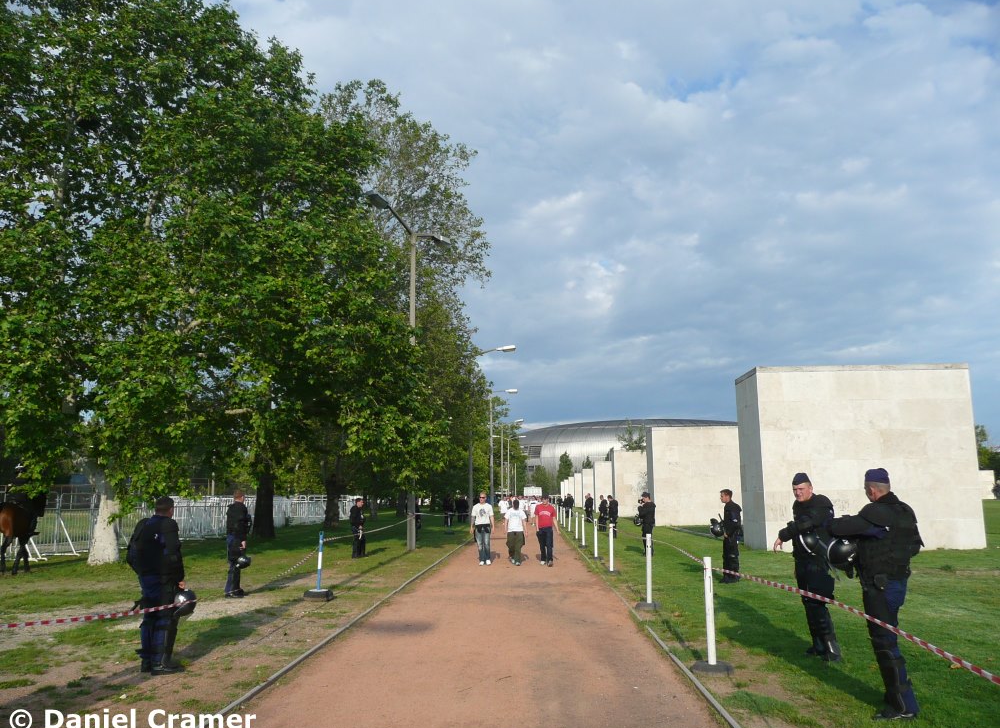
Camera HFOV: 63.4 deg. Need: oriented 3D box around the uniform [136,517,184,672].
[{"bbox_3d":[-3.344,2.208,7.944,0.440,1.530,0.560,9,-13,-43],"label":"uniform"}]

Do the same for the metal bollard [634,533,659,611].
[{"bbox_3d":[2.263,3.183,12.433,0.380,1.110,0.380,-1,-9,2],"label":"metal bollard"}]

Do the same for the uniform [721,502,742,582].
[{"bbox_3d":[4.648,3.531,16.240,0.420,1.620,0.540,-1,-10,7],"label":"uniform"}]

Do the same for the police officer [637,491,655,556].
[{"bbox_3d":[4.254,4.677,23.652,0.540,1.810,0.540,-1,-10,6],"label":"police officer"}]

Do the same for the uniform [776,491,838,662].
[{"bbox_3d":[3.231,2.220,8.500,0.560,1.650,0.600,7,-12,-36],"label":"uniform"}]

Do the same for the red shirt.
[{"bbox_3d":[1.154,3.851,20.518,0.560,0.620,0.300,-1,-9,2],"label":"red shirt"}]

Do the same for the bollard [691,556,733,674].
[{"bbox_3d":[2.037,2.405,7.790,0.410,1.050,0.410,0,-10,0],"label":"bollard"}]

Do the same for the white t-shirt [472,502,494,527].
[{"bbox_3d":[-0.422,3.848,20.680,0.560,0.620,0.300,-1,-9,2],"label":"white t-shirt"}]

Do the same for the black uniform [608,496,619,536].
[{"bbox_3d":[4.768,6.470,33.984,0.420,1.640,0.520,-1,-9,4],"label":"black uniform"}]

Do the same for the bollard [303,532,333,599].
[{"bbox_3d":[-2.992,3.324,13.334,0.450,1.070,0.450,0,-10,0],"label":"bollard"}]

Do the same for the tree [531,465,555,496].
[{"bbox_3d":[9.873,28.244,187.916,5.400,9.600,5.400,0,-10,0],"label":"tree"}]

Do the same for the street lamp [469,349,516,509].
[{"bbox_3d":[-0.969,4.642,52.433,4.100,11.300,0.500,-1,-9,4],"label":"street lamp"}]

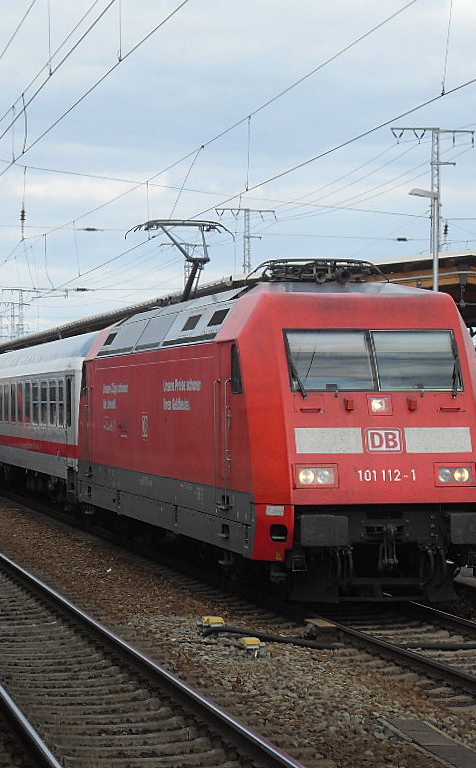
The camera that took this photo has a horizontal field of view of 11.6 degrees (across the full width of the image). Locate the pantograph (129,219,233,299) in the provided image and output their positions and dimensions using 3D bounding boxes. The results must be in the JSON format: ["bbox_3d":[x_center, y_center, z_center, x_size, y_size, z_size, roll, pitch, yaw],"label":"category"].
[{"bbox_3d":[-0.900,-1.990,40.600,1.950,1.700,2.200,0,-1,-11],"label":"pantograph"}]

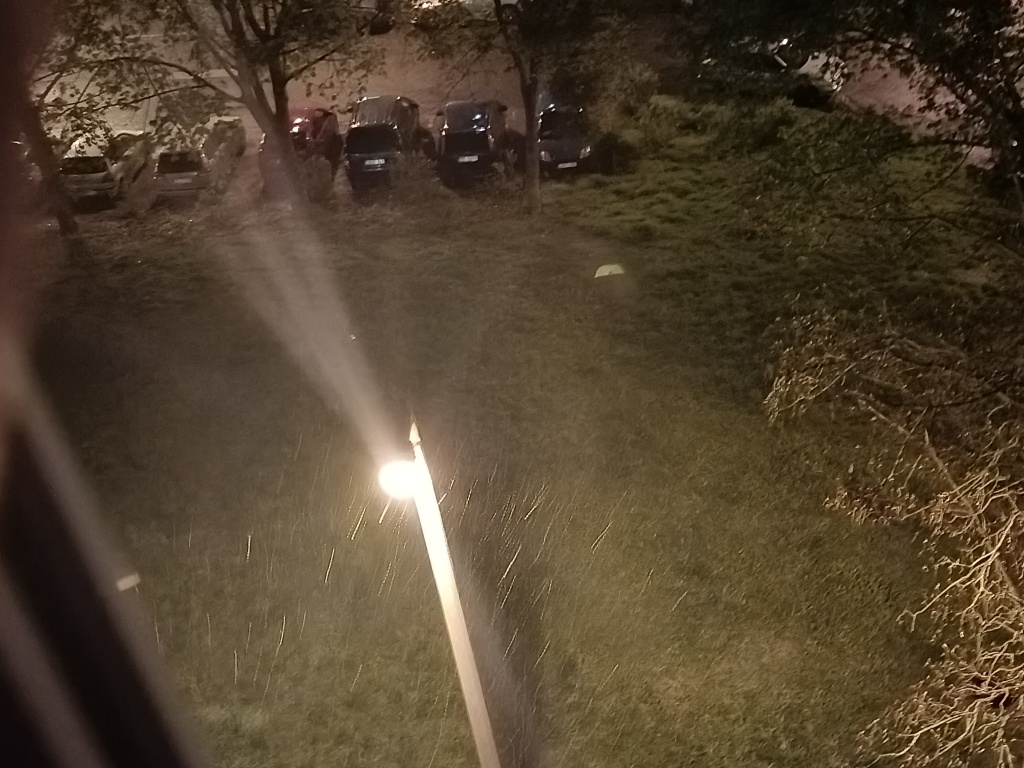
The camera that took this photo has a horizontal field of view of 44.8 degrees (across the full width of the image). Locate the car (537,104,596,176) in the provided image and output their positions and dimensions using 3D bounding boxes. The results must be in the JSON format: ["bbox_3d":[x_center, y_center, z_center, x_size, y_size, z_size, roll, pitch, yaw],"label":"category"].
[{"bbox_3d":[1.412,-7.223,35.196,1.660,1.460,3.950,-4,34,0],"label":"car"}]

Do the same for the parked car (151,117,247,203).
[{"bbox_3d":[-8.787,-6.626,35.451,1.700,1.450,4.100,0,34,6],"label":"parked car"}]

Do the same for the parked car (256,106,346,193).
[{"bbox_3d":[-5.987,-6.912,35.523,1.700,1.500,4.100,-2,34,4],"label":"parked car"}]

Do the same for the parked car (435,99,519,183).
[{"bbox_3d":[-1.148,-7.200,35.164,1.740,1.780,4.150,-3,34,2],"label":"parked car"}]

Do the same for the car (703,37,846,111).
[{"bbox_3d":[7.897,-9.597,38.018,4.300,1.480,1.750,11,36,21],"label":"car"}]

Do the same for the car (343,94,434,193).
[{"bbox_3d":[-3.719,-7.231,35.642,1.740,1.620,4.300,-3,34,2],"label":"car"}]

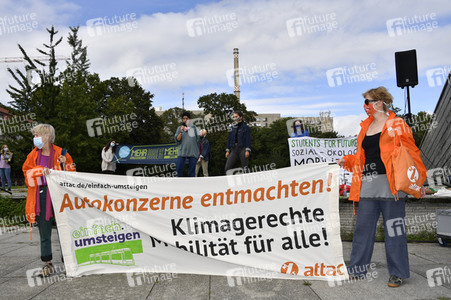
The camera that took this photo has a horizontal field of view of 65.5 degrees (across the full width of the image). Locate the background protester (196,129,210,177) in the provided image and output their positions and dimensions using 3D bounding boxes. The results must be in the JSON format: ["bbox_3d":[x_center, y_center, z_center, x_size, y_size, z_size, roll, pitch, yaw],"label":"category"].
[{"bbox_3d":[-0.547,0.277,8.915,0.480,1.630,0.380,-4,-7,37],"label":"background protester"}]

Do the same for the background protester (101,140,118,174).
[{"bbox_3d":[-3.675,0.521,11.200,0.520,1.630,0.360,1,-5,-26],"label":"background protester"}]

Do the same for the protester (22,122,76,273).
[{"bbox_3d":[-1.774,0.460,3.552,0.560,1.530,0.440,1,-6,-7],"label":"protester"}]

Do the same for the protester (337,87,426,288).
[{"bbox_3d":[1.454,0.300,3.246,0.720,1.790,0.540,-5,-8,43],"label":"protester"}]

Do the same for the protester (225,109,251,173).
[{"bbox_3d":[0.241,0.064,7.027,0.530,1.690,0.420,-1,-6,14],"label":"protester"}]

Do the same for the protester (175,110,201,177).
[{"bbox_3d":[-0.767,0.068,7.127,0.520,1.700,0.400,-1,-6,7],"label":"protester"}]

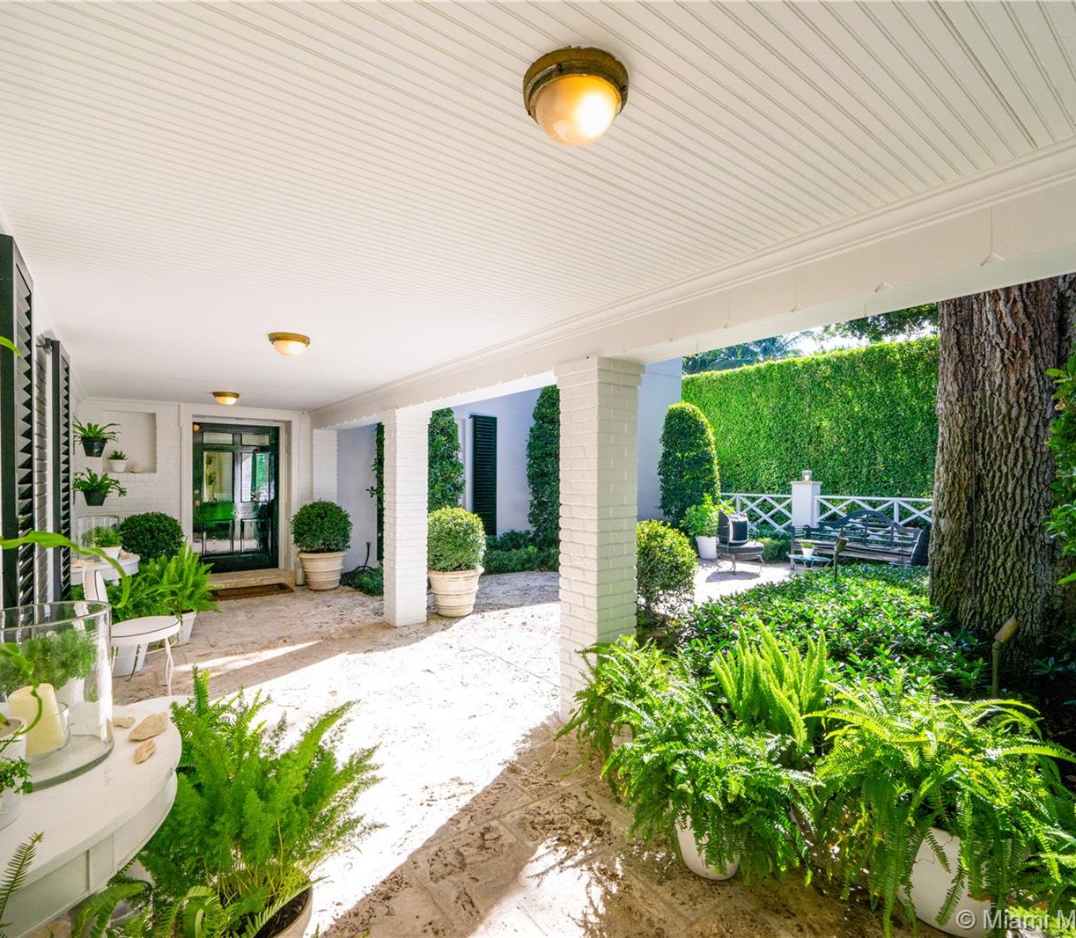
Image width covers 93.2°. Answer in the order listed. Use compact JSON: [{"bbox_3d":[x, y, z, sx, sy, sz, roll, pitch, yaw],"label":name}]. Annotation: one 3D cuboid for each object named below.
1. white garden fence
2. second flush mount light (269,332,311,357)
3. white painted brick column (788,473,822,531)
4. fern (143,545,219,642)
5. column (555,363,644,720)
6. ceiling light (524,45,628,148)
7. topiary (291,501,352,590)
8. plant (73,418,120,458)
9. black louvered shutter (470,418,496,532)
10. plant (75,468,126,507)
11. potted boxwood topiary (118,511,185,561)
[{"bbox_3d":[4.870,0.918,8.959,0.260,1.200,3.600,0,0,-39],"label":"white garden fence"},{"bbox_3d":[-1.603,-0.793,3.287,0.245,0.112,0.245,0,0,-39],"label":"second flush mount light"},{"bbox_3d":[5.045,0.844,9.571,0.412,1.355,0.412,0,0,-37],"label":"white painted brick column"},{"bbox_3d":[-3.148,1.107,4.496,0.550,0.840,0.550,0,0,-39],"label":"fern"},{"bbox_3d":[0.390,0.471,3.215,0.403,2.258,0.403,0,0,-37],"label":"column"},{"bbox_3d":[0.087,-0.800,1.158,0.236,0.133,0.236,0,0,0],"label":"ceiling light"},{"bbox_3d":[-2.945,1.011,6.920,0.795,1.178,0.795,0,0,-37],"label":"topiary"},{"bbox_3d":[-4.654,-0.323,5.368,0.390,0.410,0.390,0,0,-39],"label":"plant"},{"bbox_3d":[-0.981,0.210,9.250,0.530,2.330,0.060,0,0,-39],"label":"black louvered shutter"},{"bbox_3d":[-4.615,0.192,5.371,0.410,0.400,0.400,0,0,-39],"label":"plant"},{"bbox_3d":[-4.187,0.998,5.520,0.600,1.070,0.600,0,0,-39],"label":"potted boxwood topiary"}]

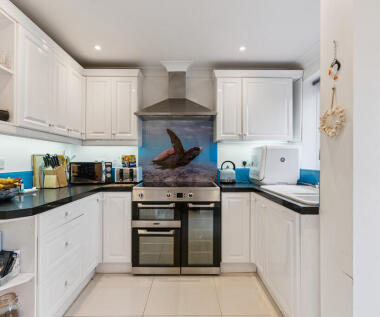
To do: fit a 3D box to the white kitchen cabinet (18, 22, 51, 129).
[{"bbox_3d":[-1.375,-0.594,1.800,0.320,0.730,0.410,0,-1,0],"label":"white kitchen cabinet"}]

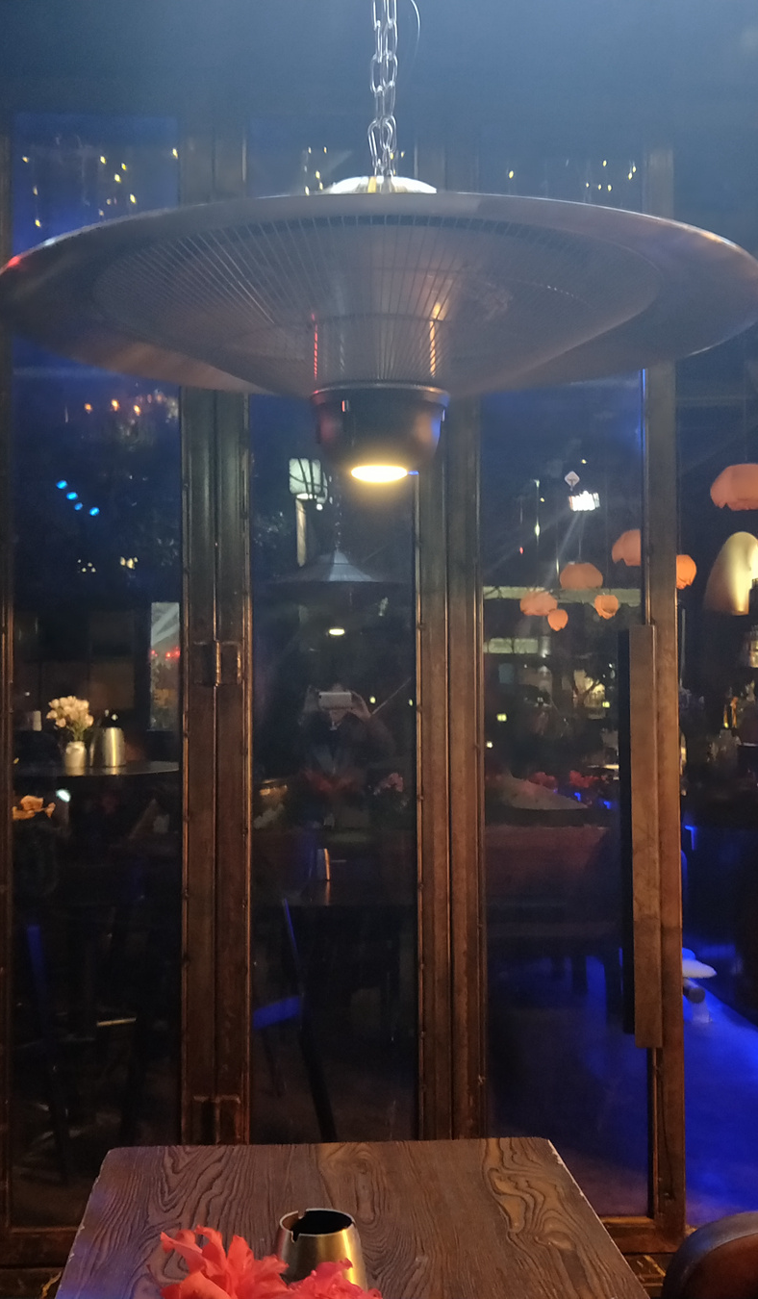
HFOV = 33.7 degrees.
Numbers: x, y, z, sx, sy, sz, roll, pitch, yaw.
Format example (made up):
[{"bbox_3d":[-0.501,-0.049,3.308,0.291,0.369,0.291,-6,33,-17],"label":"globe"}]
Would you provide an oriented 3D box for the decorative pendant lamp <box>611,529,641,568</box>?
[{"bbox_3d":[1.429,-0.560,6.900,0.300,0.200,0.300,0,-2,3],"label":"decorative pendant lamp"}]

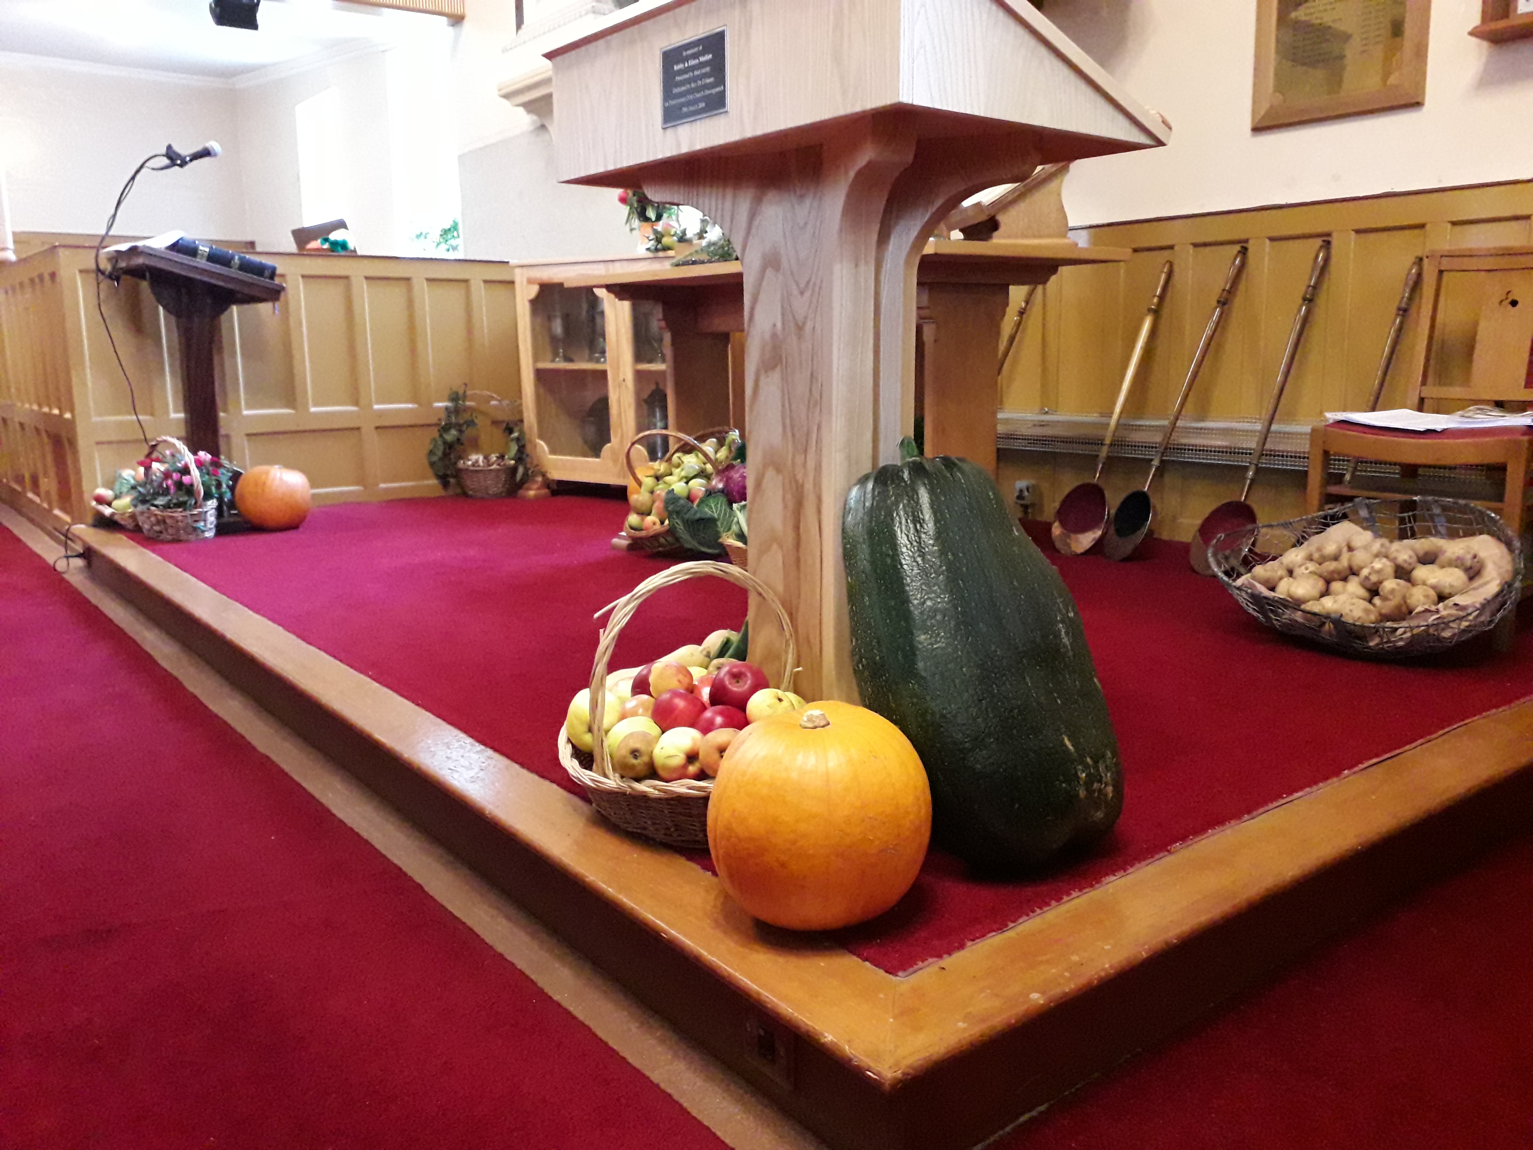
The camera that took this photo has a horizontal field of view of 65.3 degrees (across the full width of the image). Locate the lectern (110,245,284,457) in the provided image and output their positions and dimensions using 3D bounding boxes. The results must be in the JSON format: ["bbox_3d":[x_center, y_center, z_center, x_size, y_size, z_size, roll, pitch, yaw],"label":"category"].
[{"bbox_3d":[-2.103,-0.685,4.492,0.490,1.020,0.500,-8,13,-37],"label":"lectern"}]

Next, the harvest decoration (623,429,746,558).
[{"bbox_3d":[-0.301,-0.303,4.146,0.380,0.370,0.360,1,10,6],"label":"harvest decoration"}]

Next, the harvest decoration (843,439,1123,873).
[{"bbox_3d":[0.283,0.084,1.621,0.300,0.570,0.280,-13,-8,0],"label":"harvest decoration"}]

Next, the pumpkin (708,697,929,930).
[{"bbox_3d":[0.059,0.269,1.350,0.252,0.252,0.252,0,10,0],"label":"pumpkin"}]

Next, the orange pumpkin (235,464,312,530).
[{"bbox_3d":[-1.854,-0.294,4.500,0.270,0.244,0.270,0,10,0],"label":"orange pumpkin"}]

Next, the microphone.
[{"bbox_3d":[-2.078,-1.524,4.337,0.190,0.085,0.055,-31,26,-31],"label":"microphone"}]

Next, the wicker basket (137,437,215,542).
[{"bbox_3d":[-2.175,-0.328,4.406,0.270,0.355,0.270,-8,13,-34],"label":"wicker basket"}]

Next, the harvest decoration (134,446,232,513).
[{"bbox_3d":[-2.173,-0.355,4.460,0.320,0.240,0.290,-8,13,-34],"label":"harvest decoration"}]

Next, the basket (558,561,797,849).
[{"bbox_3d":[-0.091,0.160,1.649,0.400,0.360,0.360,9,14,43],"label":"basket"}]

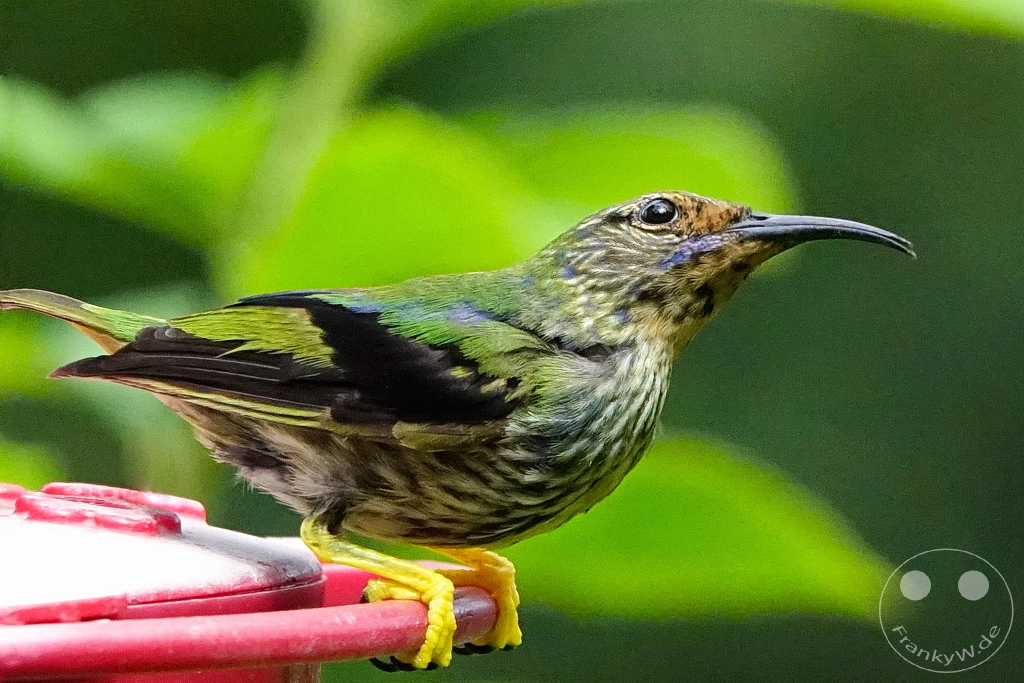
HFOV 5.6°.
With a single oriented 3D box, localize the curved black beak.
[{"bbox_3d":[0.034,-0.012,1.180,0.021,0.005,0.004,1,8,8],"label":"curved black beak"}]

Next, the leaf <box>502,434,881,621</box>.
[{"bbox_3d":[0.023,0.023,1.320,0.050,0.024,0.015,0,8,0],"label":"leaf"}]

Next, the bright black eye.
[{"bbox_3d":[0.016,-0.014,1.174,0.004,0.003,0.003,-1,8,-9],"label":"bright black eye"}]

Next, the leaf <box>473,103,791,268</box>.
[{"bbox_3d":[0.016,-0.020,1.420,0.046,0.025,0.015,0,8,0],"label":"leaf"}]

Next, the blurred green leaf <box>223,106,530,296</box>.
[{"bbox_3d":[-0.018,-0.018,1.380,0.042,0.027,0.015,0,8,0],"label":"blurred green leaf"}]

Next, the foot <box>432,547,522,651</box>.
[{"bbox_3d":[-0.004,0.029,1.194,0.011,0.011,0.007,2,8,13],"label":"foot"}]

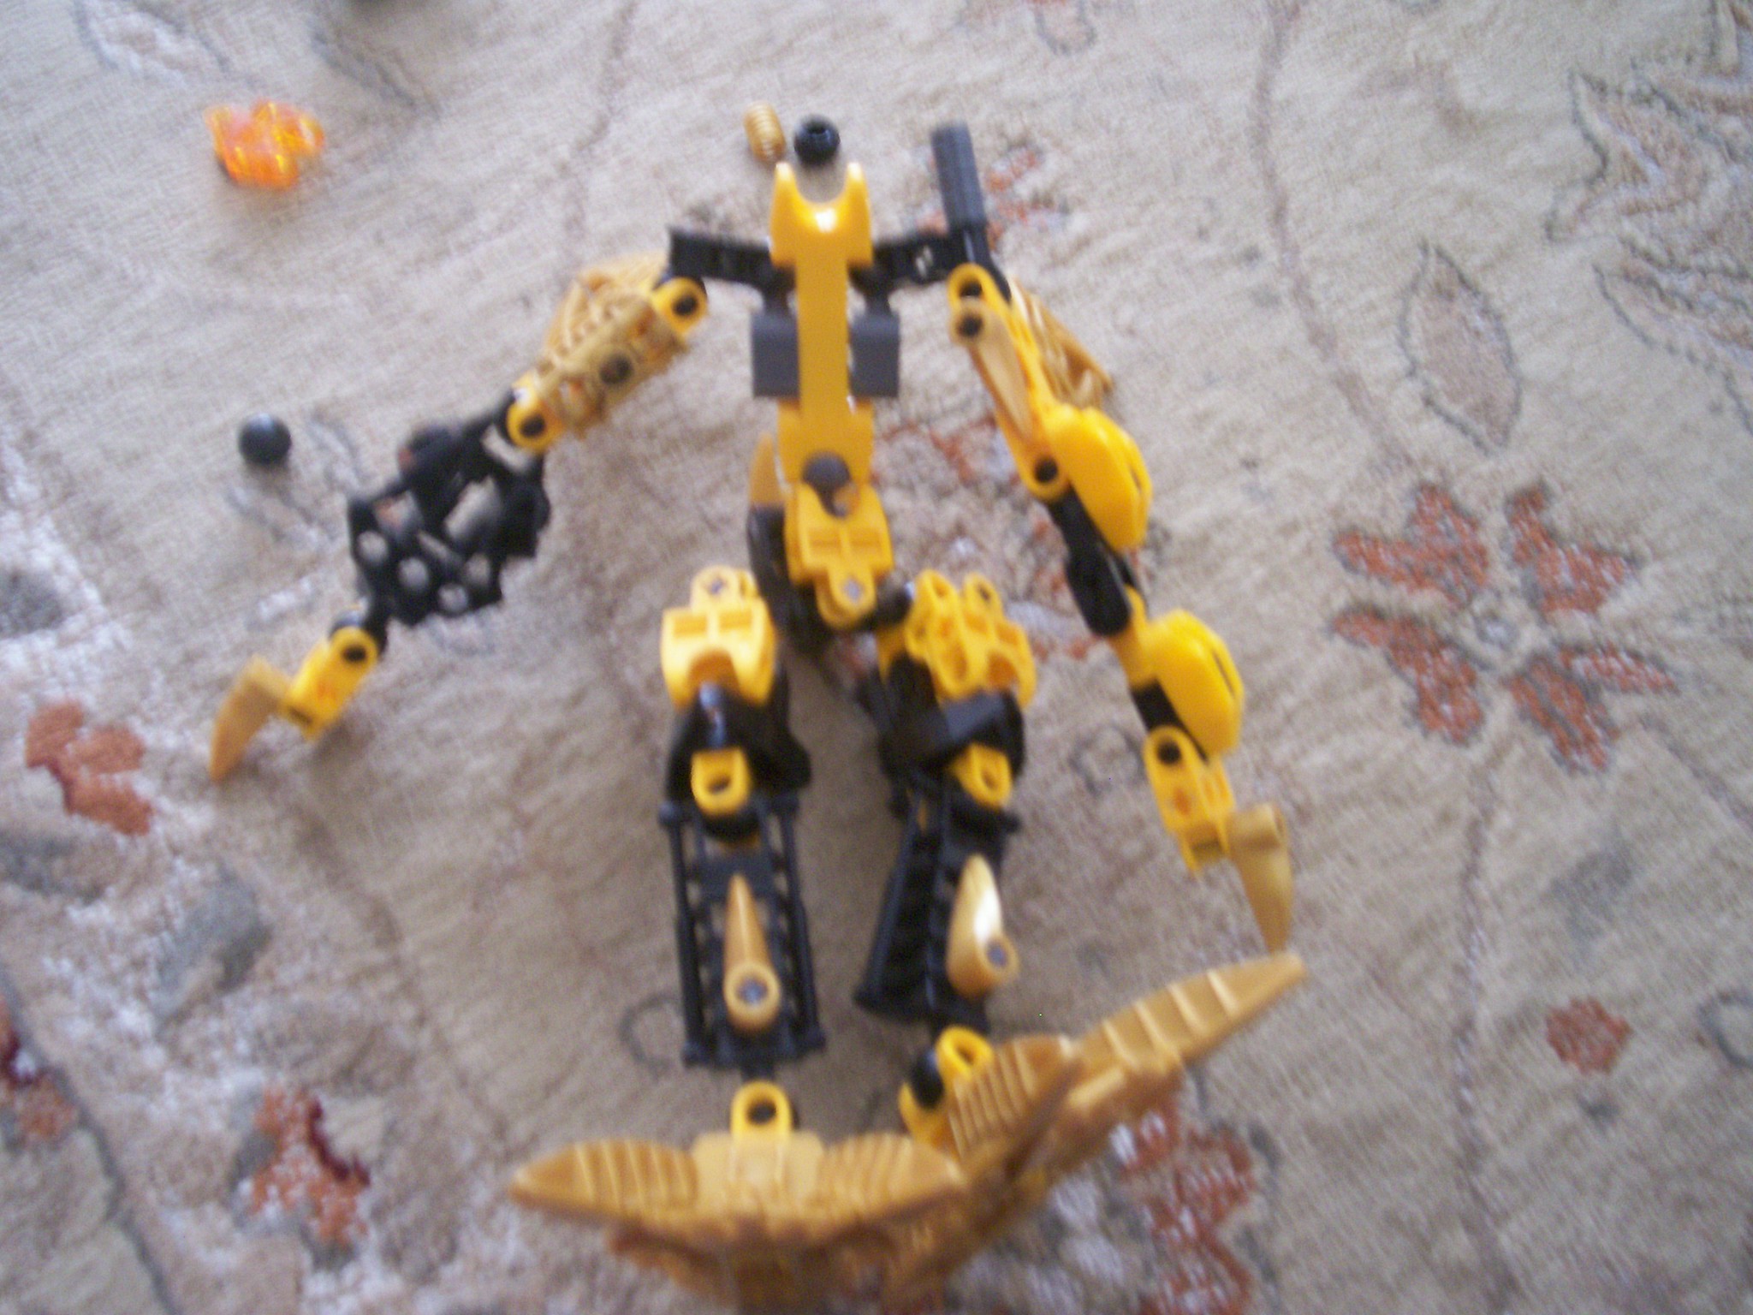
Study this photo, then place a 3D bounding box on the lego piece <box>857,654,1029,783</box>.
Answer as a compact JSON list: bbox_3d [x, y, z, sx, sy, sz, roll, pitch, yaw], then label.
[{"bbox_3d":[0.010,0.010,0.280,0.020,0.015,0.018,5,76,-33],"label":"lego piece"}]

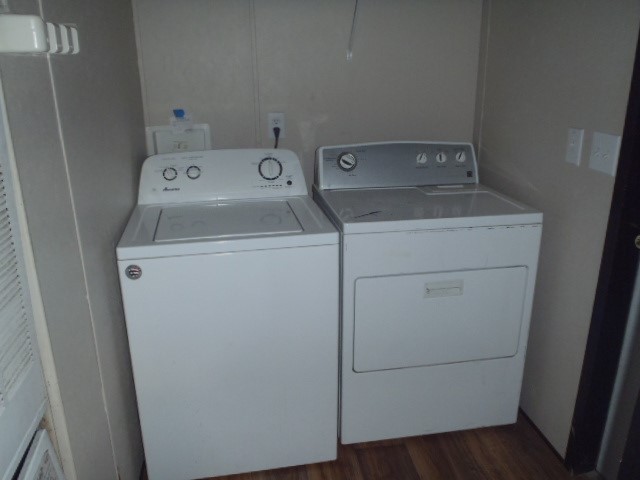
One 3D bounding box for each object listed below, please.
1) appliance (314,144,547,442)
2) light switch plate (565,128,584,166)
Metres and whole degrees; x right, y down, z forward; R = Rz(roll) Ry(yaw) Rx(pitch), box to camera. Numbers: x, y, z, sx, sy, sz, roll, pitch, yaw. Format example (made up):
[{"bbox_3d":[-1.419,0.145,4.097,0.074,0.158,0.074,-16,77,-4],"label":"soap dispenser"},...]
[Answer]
[{"bbox_3d":[0.389,0.171,2.232,0.737,1.100,0.690,-3,18,-9],"label":"appliance"},{"bbox_3d":[0.878,-0.321,1.785,0.011,0.116,0.071,-4,19,-10],"label":"light switch plate"}]

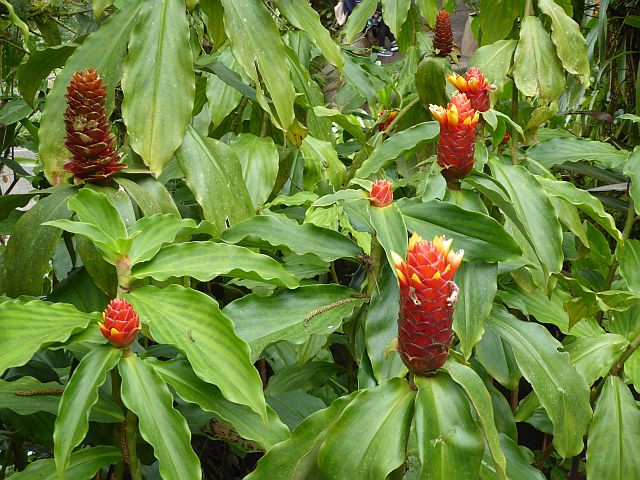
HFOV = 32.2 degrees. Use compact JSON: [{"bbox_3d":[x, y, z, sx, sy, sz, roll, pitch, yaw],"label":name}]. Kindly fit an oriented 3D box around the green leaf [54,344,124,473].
[{"bbox_3d":[-0.277,0.204,1.325,0.050,0.030,0.164,8,63,22],"label":"green leaf"}]

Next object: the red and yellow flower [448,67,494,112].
[{"bbox_3d":[0.295,-0.292,2.150,0.085,0.083,0.068,0,15,0],"label":"red and yellow flower"}]

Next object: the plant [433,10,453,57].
[{"bbox_3d":[0.298,-0.503,2.700,0.050,0.115,0.050,0,17,0],"label":"plant"}]

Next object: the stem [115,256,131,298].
[{"bbox_3d":[-0.221,0.041,1.240,0.017,0.046,0.017,0,17,0],"label":"stem"}]

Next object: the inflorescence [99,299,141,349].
[{"bbox_3d":[-0.237,0.099,1.310,0.046,0.053,0.046,0,15,0],"label":"inflorescence"}]

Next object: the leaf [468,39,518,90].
[{"bbox_3d":[0.385,-0.385,2.460,0.085,0.030,0.169,17,57,29],"label":"leaf"}]

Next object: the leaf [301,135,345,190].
[{"bbox_3d":[0.005,-0.151,2.160,0.080,0.035,0.145,-18,55,-14],"label":"leaf"}]

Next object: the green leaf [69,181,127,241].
[{"bbox_3d":[-0.257,-0.034,1.280,0.045,0.025,0.100,-31,53,-28],"label":"green leaf"}]

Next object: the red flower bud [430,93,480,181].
[{"bbox_3d":[0.215,-0.162,1.750,0.073,0.138,0.073,3,17,-1],"label":"red flower bud"}]

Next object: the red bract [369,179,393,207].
[{"bbox_3d":[0.089,-0.069,1.620,0.034,0.041,0.034,0,15,0],"label":"red bract"}]

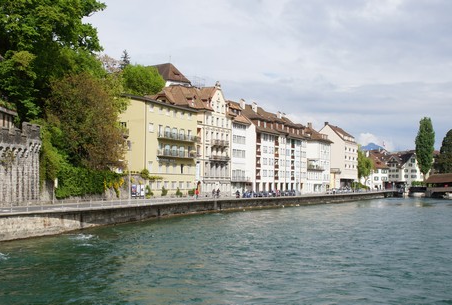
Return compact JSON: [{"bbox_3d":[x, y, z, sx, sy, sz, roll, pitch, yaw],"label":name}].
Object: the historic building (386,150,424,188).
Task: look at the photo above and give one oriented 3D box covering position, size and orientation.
[{"bbox_3d":[79.000,8.100,291.140,11.000,15.400,11.500,1,-3,-18],"label":"historic building"}]

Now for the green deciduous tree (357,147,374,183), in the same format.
[{"bbox_3d":[50.000,5.720,236.990,7.000,15.300,7.000,0,-3,0],"label":"green deciduous tree"}]

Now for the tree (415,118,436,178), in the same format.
[{"bbox_3d":[83.200,0.140,278.300,8.400,30.300,8.400,0,-3,0],"label":"tree"}]

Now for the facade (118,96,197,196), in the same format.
[{"bbox_3d":[-13.500,-0.660,121.960,9.500,17.700,17.600,-1,-3,27],"label":"facade"}]

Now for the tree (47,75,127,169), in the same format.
[{"bbox_3d":[-20.600,-4.240,98.810,11.600,14.700,10.500,0,-3,0],"label":"tree"}]

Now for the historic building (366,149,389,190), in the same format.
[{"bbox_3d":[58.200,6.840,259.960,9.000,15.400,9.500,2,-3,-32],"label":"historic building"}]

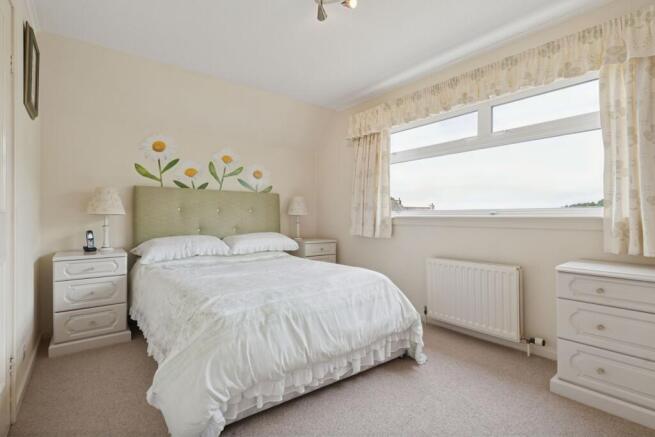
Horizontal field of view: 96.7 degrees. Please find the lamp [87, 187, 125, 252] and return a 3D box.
[{"bbox_3d":[-1.809,0.008,2.383,0.240,0.529,0.240,0,0,-37],"label":"lamp"}]

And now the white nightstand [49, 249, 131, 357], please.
[{"bbox_3d":[-1.821,0.606,2.274,0.459,0.667,0.440,0,0,-37],"label":"white nightstand"}]

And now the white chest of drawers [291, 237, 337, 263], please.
[{"bbox_3d":[-0.204,0.606,3.525,0.459,0.667,0.440,0,0,-37],"label":"white chest of drawers"}]

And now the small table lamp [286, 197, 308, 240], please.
[{"bbox_3d":[-0.353,0.004,3.526,0.240,0.536,0.240,0,0,0],"label":"small table lamp"}]

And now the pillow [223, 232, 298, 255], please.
[{"bbox_3d":[-0.676,0.253,2.983,0.660,0.195,0.440,0,0,-37],"label":"pillow"}]

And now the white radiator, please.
[{"bbox_3d":[1.105,0.589,2.251,0.080,0.513,0.667,0,0,-44],"label":"white radiator"}]

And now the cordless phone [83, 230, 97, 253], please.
[{"bbox_3d":[-1.834,0.175,2.250,0.083,0.164,0.085,0,0,-42],"label":"cordless phone"}]

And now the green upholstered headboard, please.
[{"bbox_3d":[-1.145,0.096,3.019,1.426,0.750,0.080,0,0,-37],"label":"green upholstered headboard"}]

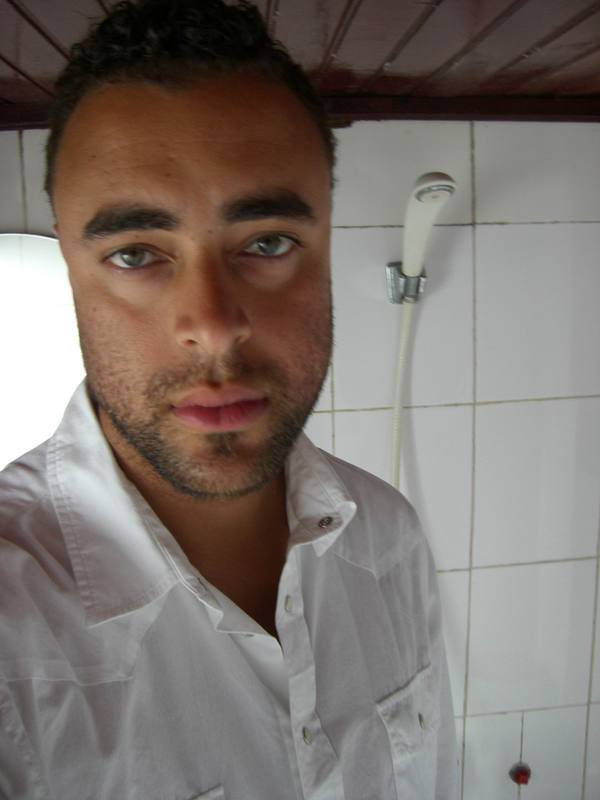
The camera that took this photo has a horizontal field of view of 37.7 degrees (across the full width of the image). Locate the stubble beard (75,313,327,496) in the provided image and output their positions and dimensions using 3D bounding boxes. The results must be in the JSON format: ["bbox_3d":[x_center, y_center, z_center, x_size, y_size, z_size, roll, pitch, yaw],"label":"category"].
[{"bbox_3d":[-0.047,-0.002,0.443,0.132,0.091,0.083,-4,6,-7],"label":"stubble beard"}]

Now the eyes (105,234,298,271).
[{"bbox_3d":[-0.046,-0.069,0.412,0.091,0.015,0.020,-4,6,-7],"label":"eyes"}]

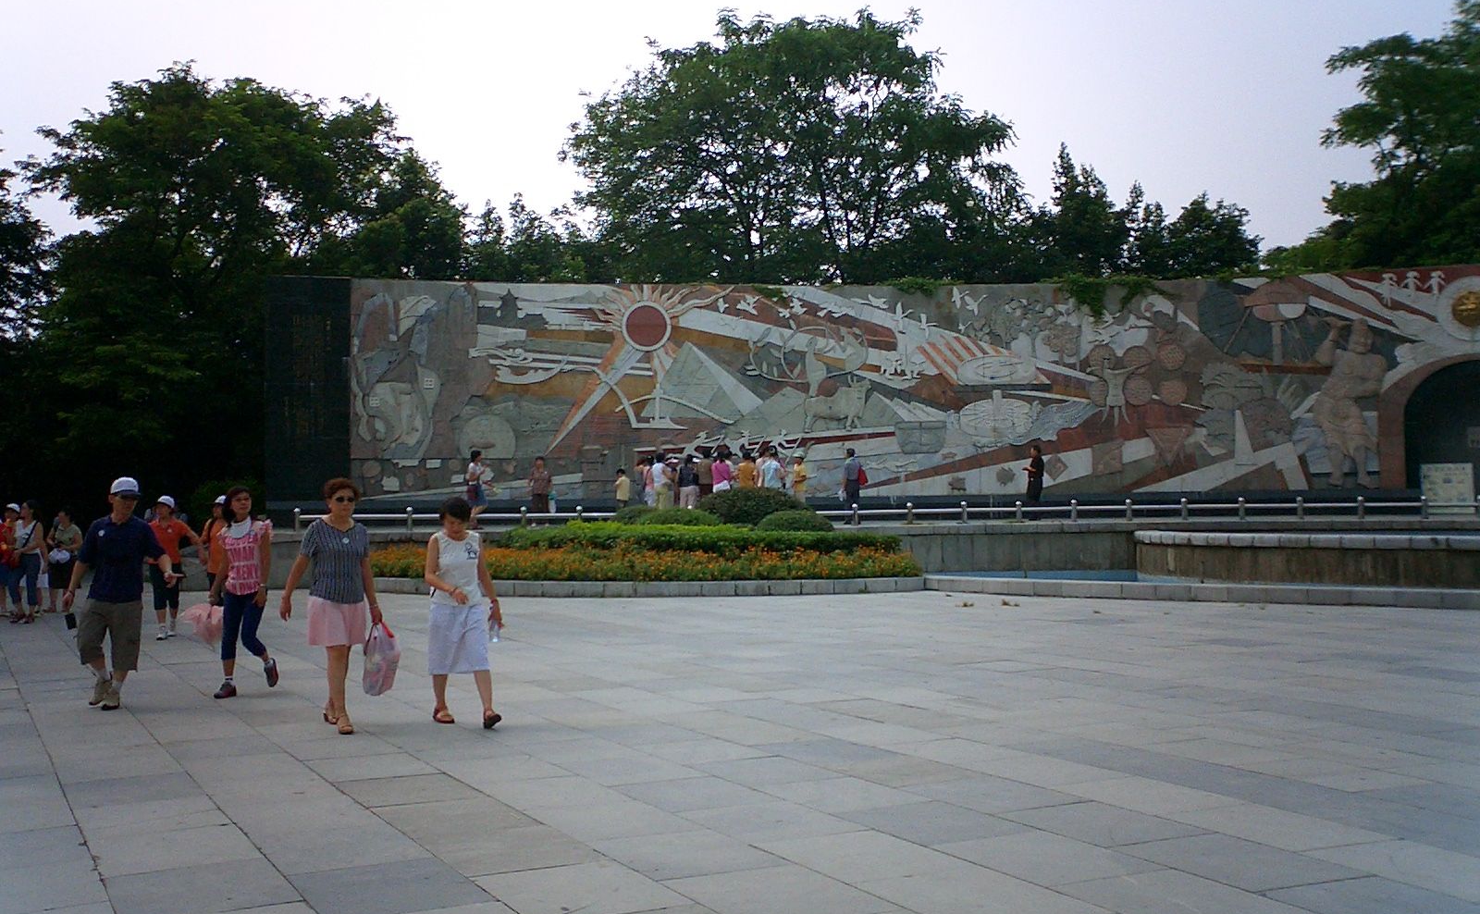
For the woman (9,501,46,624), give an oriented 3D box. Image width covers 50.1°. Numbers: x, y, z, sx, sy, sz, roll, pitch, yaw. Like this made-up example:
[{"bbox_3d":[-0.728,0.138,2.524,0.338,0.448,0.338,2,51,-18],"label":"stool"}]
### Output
[{"bbox_3d":[-9.492,1.411,21.100,0.500,1.580,0.420,-1,-2,25],"label":"woman"}]

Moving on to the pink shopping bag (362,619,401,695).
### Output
[{"bbox_3d":[-2.326,1.304,10.250,0.260,0.480,0.200,0,-2,-20],"label":"pink shopping bag"}]

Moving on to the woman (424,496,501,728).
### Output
[{"bbox_3d":[-1.868,1.043,10.650,0.500,1.540,0.480,0,-2,-21],"label":"woman"}]

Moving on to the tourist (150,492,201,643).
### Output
[{"bbox_3d":[-6.378,1.256,17.900,0.620,1.630,0.420,-1,-2,0],"label":"tourist"}]

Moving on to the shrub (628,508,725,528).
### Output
[{"bbox_3d":[-1.095,1.115,27.000,1.600,0.550,1.450,0,-2,-6],"label":"shrub"}]

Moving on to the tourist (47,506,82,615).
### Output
[{"bbox_3d":[-9.775,1.498,22.900,0.500,1.520,0.360,-1,-2,6],"label":"tourist"}]

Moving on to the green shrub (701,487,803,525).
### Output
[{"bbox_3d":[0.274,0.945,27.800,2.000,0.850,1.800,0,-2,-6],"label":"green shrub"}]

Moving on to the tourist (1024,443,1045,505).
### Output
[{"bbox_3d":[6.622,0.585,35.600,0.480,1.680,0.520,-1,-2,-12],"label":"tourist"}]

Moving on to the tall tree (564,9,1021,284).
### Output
[{"bbox_3d":[1.492,-5.549,48.240,13.860,16.080,13.000,-1,-2,0],"label":"tall tree"}]

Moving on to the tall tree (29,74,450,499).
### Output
[{"bbox_3d":[-13.752,-3.996,43.691,12.080,13.590,11.000,-1,-2,0],"label":"tall tree"}]

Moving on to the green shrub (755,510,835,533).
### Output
[{"bbox_3d":[1.042,1.348,30.000,1.530,0.720,1.450,-1,-2,0],"label":"green shrub"}]

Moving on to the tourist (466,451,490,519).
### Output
[{"bbox_3d":[-5.347,0.673,32.300,0.550,1.610,0.500,-1,-2,-3],"label":"tourist"}]

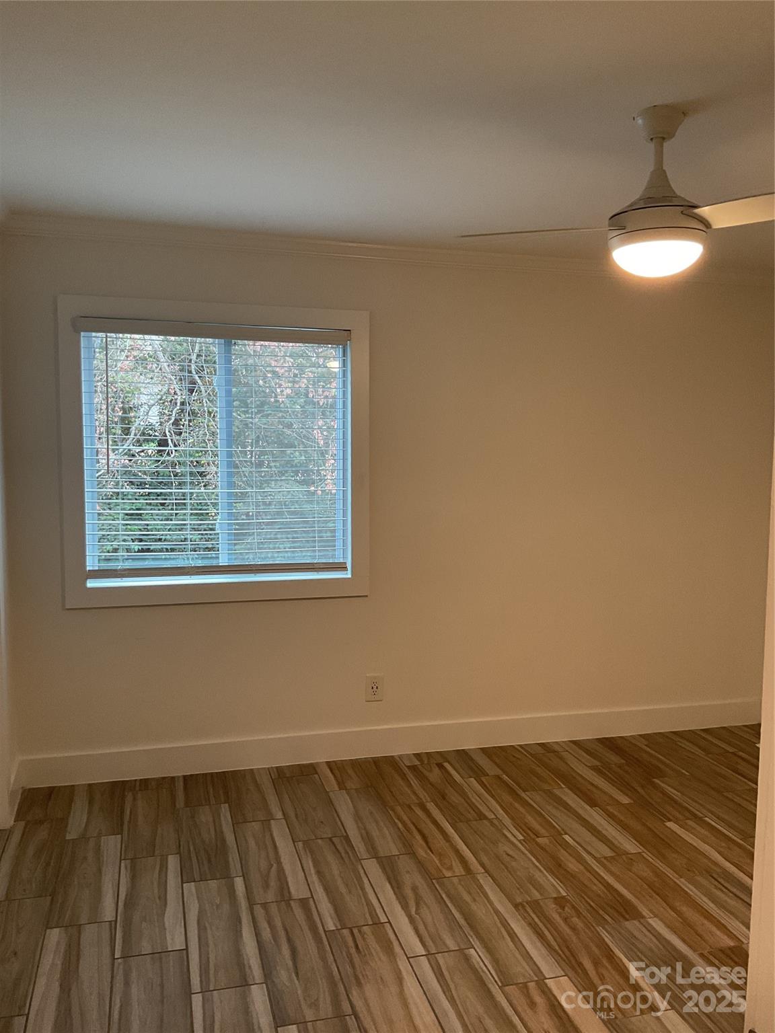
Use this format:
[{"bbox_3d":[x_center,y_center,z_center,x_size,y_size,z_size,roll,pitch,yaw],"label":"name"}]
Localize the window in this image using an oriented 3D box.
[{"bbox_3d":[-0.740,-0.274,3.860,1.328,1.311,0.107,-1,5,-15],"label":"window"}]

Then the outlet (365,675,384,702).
[{"bbox_3d":[-0.061,0.816,4.103,0.083,0.123,0.009,-1,5,-15],"label":"outlet"}]

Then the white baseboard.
[{"bbox_3d":[0.251,1.076,4.210,3.781,0.135,0.018,-1,5,-15],"label":"white baseboard"}]

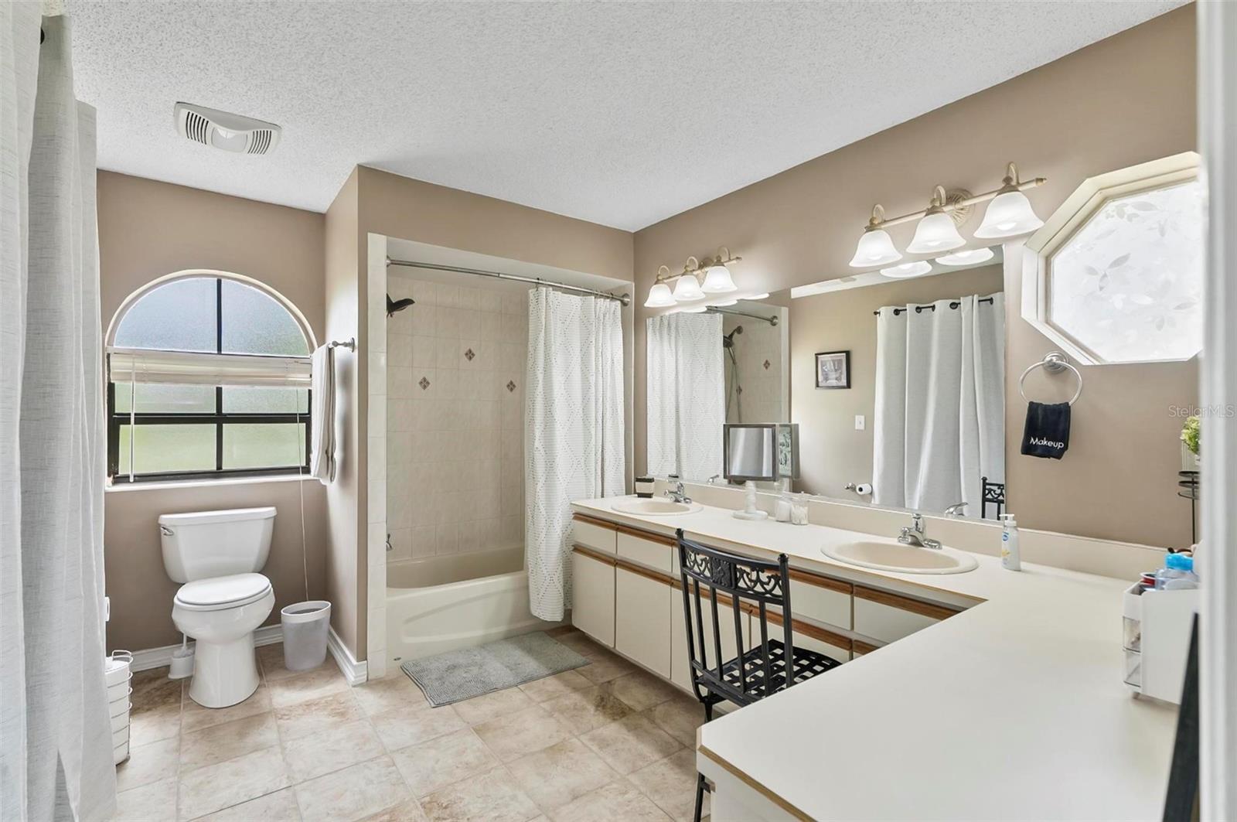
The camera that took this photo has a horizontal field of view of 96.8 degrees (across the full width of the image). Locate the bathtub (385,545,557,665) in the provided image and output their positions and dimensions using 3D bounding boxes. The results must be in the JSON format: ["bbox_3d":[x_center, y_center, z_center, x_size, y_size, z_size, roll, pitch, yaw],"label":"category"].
[{"bbox_3d":[-0.754,1.090,3.432,1.545,0.375,0.770,0,0,-38],"label":"bathtub"}]

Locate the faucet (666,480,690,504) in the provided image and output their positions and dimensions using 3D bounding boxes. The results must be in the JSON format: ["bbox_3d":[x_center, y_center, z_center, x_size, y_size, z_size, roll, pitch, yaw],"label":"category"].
[{"bbox_3d":[0.317,0.464,3.134,0.145,0.125,0.155,0,0,-38],"label":"faucet"}]

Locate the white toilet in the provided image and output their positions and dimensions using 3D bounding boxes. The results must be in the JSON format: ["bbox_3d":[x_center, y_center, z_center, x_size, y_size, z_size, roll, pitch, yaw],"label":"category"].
[{"bbox_3d":[-1.897,0.893,2.632,0.475,0.764,0.690,0,0,-38],"label":"white toilet"}]

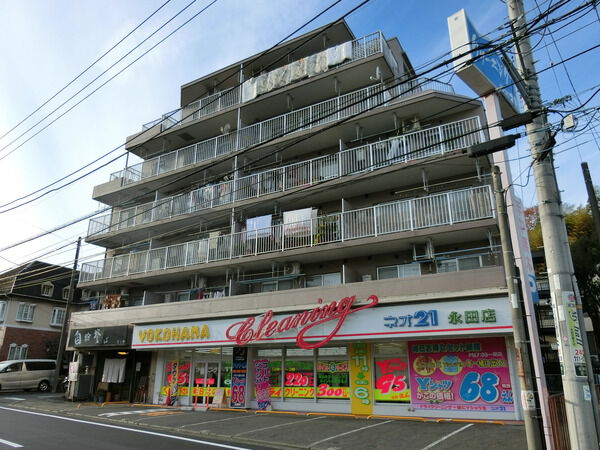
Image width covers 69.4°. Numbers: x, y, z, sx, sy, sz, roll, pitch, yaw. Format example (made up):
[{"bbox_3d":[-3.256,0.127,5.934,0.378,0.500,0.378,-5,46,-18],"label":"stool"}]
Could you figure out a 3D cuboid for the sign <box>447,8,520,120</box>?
[{"bbox_3d":[4.610,-3.897,10.778,2.706,1.580,0.400,17,-25,-42],"label":"sign"}]

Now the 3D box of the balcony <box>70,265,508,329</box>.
[{"bbox_3d":[-2.787,3.809,19.783,22.550,0.920,1.600,-11,-21,28],"label":"balcony"}]

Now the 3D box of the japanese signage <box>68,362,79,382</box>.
[{"bbox_3d":[-12.728,8.259,24.369,0.770,1.000,0.080,-11,-21,28],"label":"japanese signage"}]

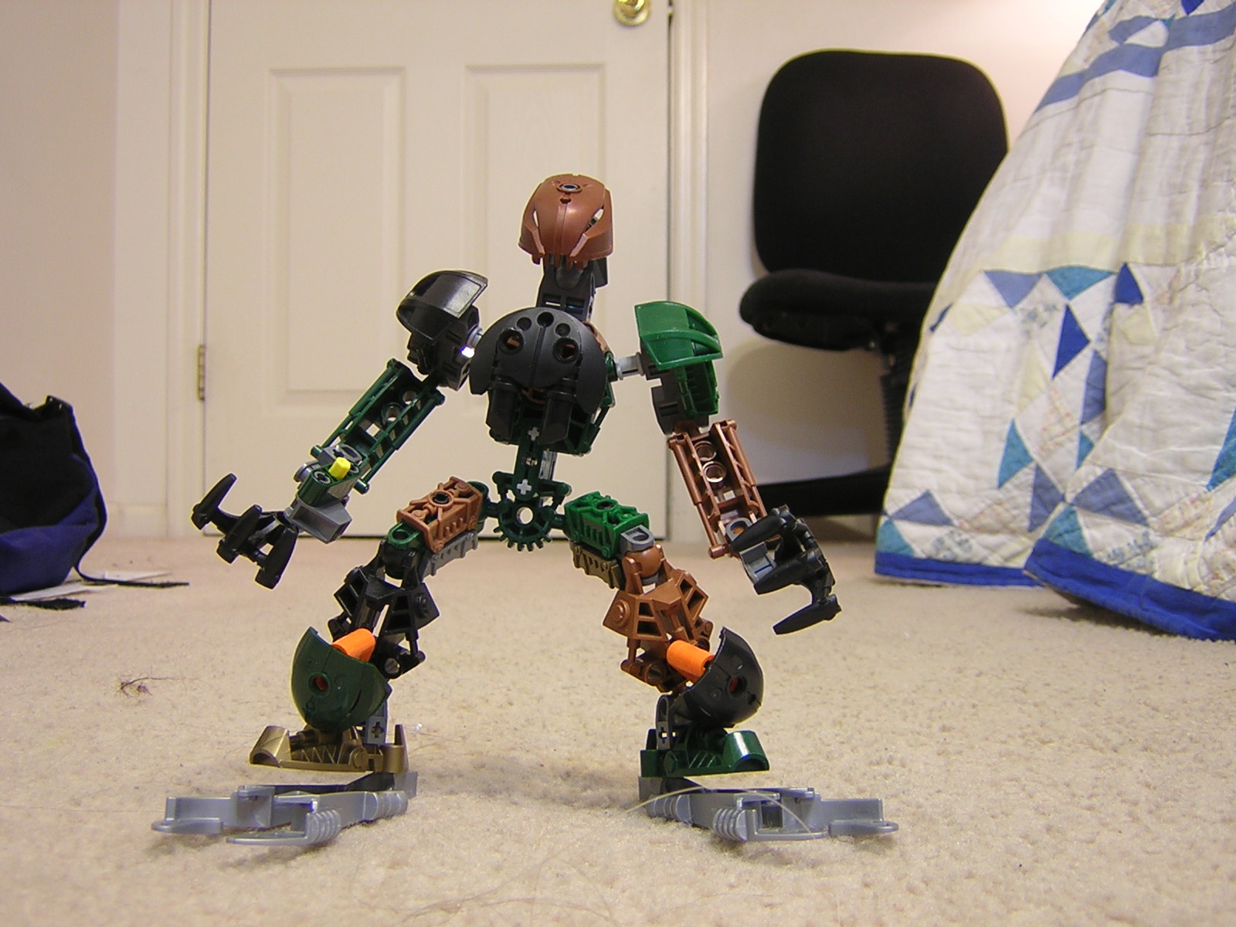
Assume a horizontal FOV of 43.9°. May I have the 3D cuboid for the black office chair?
[{"bbox_3d":[0.435,-0.280,2.350,0.550,0.820,0.580,0,0,-6],"label":"black office chair"}]

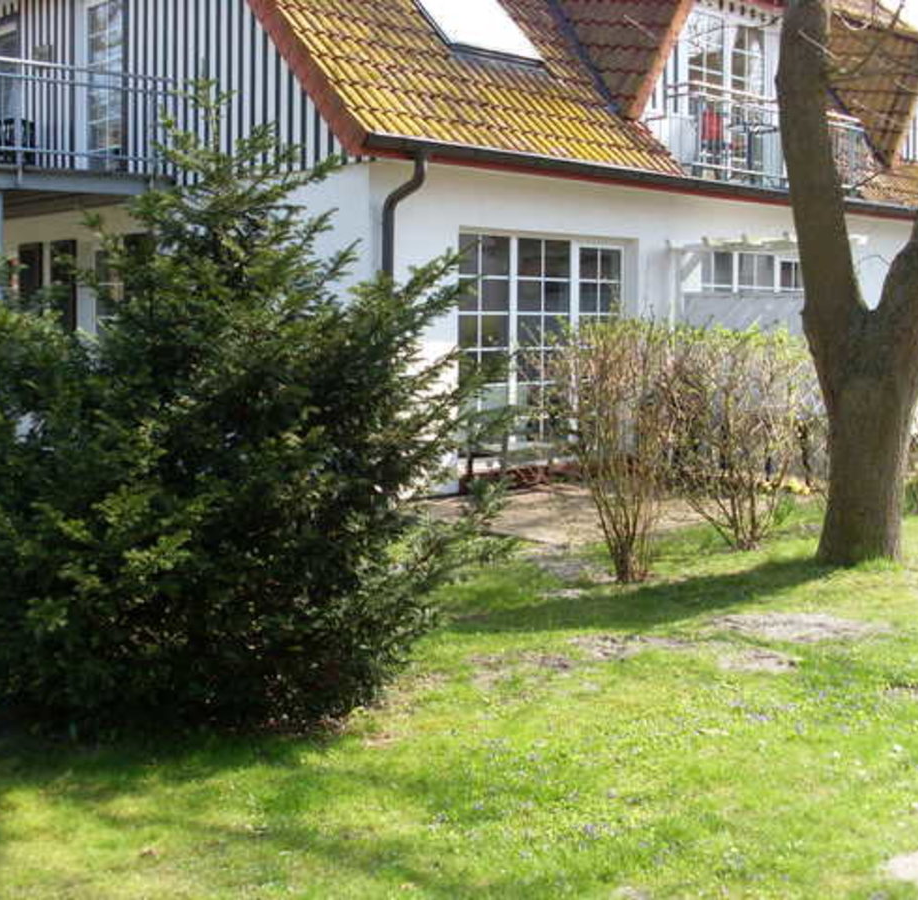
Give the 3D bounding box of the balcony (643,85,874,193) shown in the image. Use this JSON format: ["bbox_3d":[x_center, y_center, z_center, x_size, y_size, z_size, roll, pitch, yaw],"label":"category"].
[{"bbox_3d":[3.366,-3.325,14.640,3.600,1.000,0.700,-5,8,-44],"label":"balcony"}]

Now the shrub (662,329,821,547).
[{"bbox_3d":[1.984,-0.077,9.250,1.030,1.540,0.950,1,6,12],"label":"shrub"}]

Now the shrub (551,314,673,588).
[{"bbox_3d":[0.956,0.006,8.200,0.750,1.610,0.750,1,6,7],"label":"shrub"}]

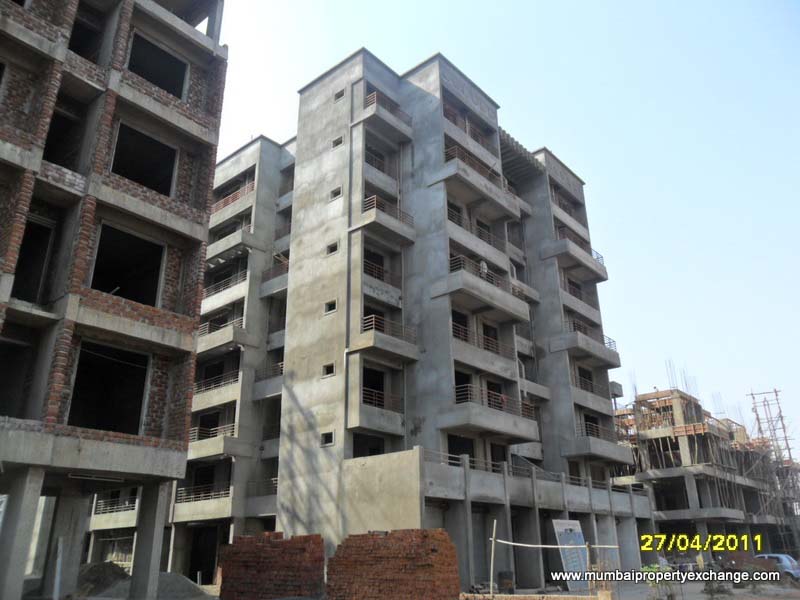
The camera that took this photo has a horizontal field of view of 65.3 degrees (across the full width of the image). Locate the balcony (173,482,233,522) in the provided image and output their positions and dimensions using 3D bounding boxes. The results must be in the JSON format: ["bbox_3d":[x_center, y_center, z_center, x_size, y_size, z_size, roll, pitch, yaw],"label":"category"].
[{"bbox_3d":[-9.920,10.702,32.802,5.052,1.752,1.168,-19,-28,37],"label":"balcony"}]

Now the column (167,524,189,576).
[{"bbox_3d":[-11.818,13.457,33.243,0.219,2.862,0.730,-19,-28,37],"label":"column"}]

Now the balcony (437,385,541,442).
[{"bbox_3d":[4.047,5.204,27.851,1.600,1.680,5.600,-18,-28,37],"label":"balcony"}]

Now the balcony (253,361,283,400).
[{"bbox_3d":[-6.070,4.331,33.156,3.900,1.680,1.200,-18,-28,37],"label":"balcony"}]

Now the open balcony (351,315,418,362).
[{"bbox_3d":[-0.693,1.868,27.549,1.530,1.380,2.870,-18,-28,37],"label":"open balcony"}]

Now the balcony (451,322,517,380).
[{"bbox_3d":[3.585,2.613,28.971,1.110,1.694,5.227,-19,-28,37],"label":"balcony"}]

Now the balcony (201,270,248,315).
[{"bbox_3d":[-10.064,-0.237,37.352,4.800,1.670,1.170,-18,-28,37],"label":"balcony"}]

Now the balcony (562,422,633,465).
[{"bbox_3d":[11.184,8.239,35.183,1.694,1.635,5.665,-19,-28,37],"label":"balcony"}]

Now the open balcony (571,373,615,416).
[{"bbox_3d":[10.852,5.707,36.660,1.110,1.606,5.139,-19,-28,37],"label":"open balcony"}]

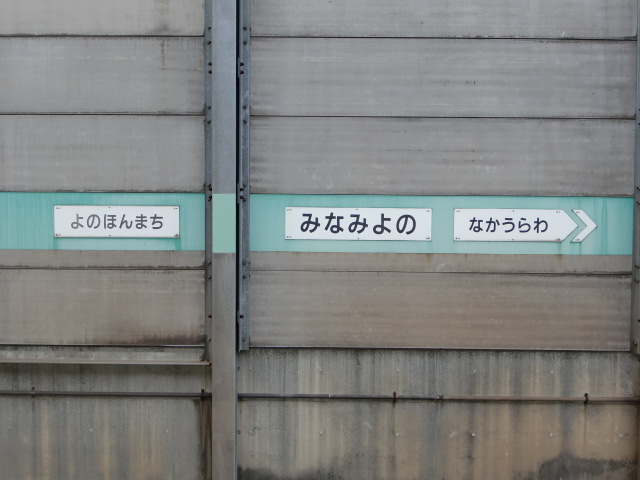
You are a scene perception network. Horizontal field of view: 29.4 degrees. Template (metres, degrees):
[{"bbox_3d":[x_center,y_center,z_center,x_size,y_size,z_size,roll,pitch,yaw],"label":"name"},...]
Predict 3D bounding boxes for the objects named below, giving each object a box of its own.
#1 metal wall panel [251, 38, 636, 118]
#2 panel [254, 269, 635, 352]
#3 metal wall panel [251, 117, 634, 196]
[{"bbox_3d":[0.792,-1.036,7.858,2.520,0.500,0.080,1,3,0],"label":"metal wall panel"},{"bbox_3d":[0.779,0.461,7.947,2.520,0.500,0.080,1,3,0],"label":"panel"},{"bbox_3d":[0.788,-0.537,7.887,2.520,0.500,0.080,1,3,0],"label":"metal wall panel"}]

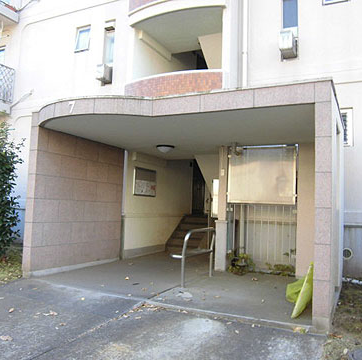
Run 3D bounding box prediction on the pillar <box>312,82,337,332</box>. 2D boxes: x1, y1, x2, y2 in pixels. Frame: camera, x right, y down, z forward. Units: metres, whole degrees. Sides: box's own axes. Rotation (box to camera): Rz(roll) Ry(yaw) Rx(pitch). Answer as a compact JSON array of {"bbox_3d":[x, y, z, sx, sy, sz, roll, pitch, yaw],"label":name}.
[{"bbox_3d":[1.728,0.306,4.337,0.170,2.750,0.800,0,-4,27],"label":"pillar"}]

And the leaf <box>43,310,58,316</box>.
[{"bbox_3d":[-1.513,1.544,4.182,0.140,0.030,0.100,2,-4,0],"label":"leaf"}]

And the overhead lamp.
[{"bbox_3d":[-0.304,-0.614,7.164,0.345,0.130,0.345,2,-4,0],"label":"overhead lamp"}]

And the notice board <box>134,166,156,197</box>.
[{"bbox_3d":[-0.821,0.058,8.647,0.060,0.645,0.970,0,-4,27],"label":"notice board"}]

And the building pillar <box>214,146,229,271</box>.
[{"bbox_3d":[0.818,0.560,7.084,0.190,2.390,0.190,0,-4,27],"label":"building pillar"}]

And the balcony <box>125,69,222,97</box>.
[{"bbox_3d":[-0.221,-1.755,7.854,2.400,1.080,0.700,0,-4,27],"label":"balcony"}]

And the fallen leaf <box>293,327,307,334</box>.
[{"bbox_3d":[1.277,1.598,3.862,0.140,0.040,0.100,2,-4,0],"label":"fallen leaf"}]

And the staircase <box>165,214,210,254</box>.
[{"bbox_3d":[0.295,1.450,9.843,1.030,0.950,1.150,0,-4,27],"label":"staircase"}]

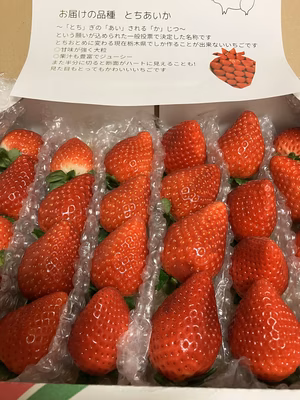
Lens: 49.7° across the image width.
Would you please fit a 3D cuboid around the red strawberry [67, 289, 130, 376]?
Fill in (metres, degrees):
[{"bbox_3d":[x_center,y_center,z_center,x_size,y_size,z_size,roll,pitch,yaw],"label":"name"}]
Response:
[{"bbox_3d":[-0.033,0.082,0.202,0.037,0.036,0.051,10,84,-5],"label":"red strawberry"}]

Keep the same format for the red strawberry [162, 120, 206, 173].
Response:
[{"bbox_3d":[0.029,-0.045,0.276,0.038,0.036,0.046,17,98,3],"label":"red strawberry"}]

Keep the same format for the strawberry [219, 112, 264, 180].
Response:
[{"bbox_3d":[0.077,-0.046,0.271,0.038,0.037,0.056,9,97,14],"label":"strawberry"}]

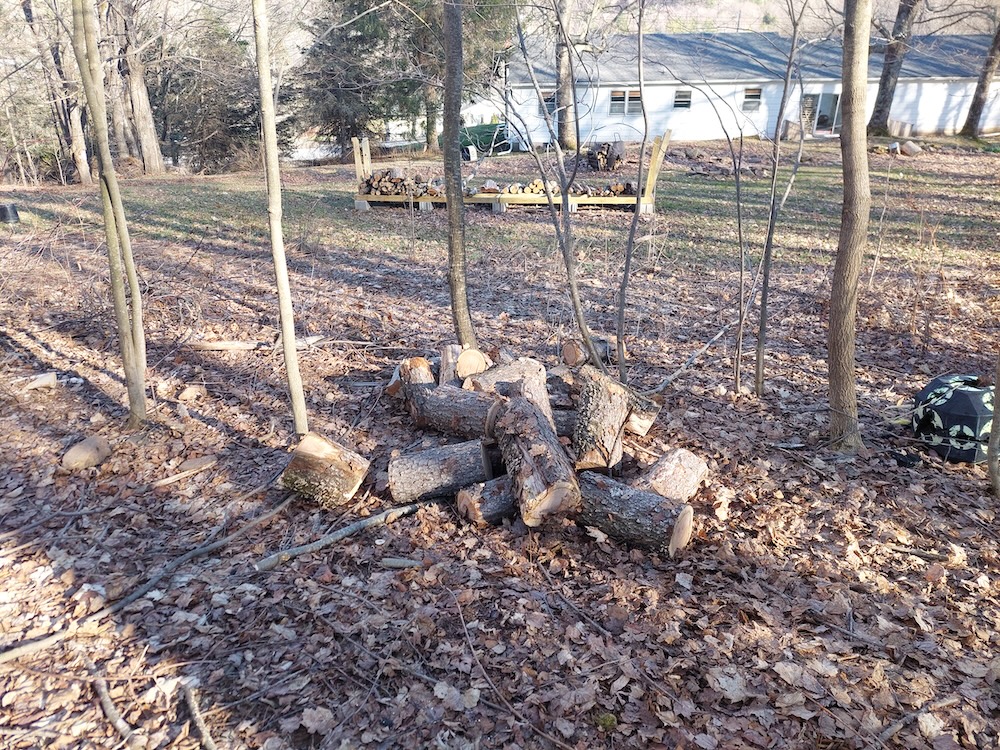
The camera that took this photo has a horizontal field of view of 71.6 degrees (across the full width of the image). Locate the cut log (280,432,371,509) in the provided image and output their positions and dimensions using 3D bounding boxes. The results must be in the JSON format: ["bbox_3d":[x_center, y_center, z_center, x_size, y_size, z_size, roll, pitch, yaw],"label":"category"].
[{"bbox_3d":[-0.724,0.394,2.858,0.295,0.225,0.225,22,25,0],"label":"cut log"}]

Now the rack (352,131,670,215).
[{"bbox_3d":[0.110,-3.249,11.121,5.000,1.170,0.430,4,23,9],"label":"rack"}]

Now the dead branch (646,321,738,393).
[{"bbox_3d":[1.312,-0.160,4.594,0.140,0.050,1.788,13,25,31],"label":"dead branch"}]

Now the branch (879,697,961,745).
[{"bbox_3d":[1.105,0.908,1.823,0.322,0.025,0.040,-10,23,-24],"label":"branch"}]

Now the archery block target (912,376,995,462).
[{"bbox_3d":[2.200,0.221,3.270,0.380,0.380,0.380,-3,23,-7],"label":"archery block target"}]

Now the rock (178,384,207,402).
[{"bbox_3d":[-1.735,0.102,3.880,0.147,0.066,0.103,-11,25,-24],"label":"rock"}]

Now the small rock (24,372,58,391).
[{"bbox_3d":[-2.684,0.043,4.041,0.160,0.061,0.096,-16,28,-33],"label":"small rock"}]

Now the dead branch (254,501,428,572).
[{"bbox_3d":[-0.581,0.594,2.626,0.700,0.040,0.055,-16,26,-36],"label":"dead branch"}]

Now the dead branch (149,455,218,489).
[{"bbox_3d":[-1.393,0.431,3.068,0.080,0.030,0.311,16,26,35],"label":"dead branch"}]

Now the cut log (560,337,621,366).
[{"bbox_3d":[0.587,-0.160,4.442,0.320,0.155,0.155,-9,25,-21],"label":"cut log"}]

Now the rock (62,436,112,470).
[{"bbox_3d":[-1.891,0.360,3.147,0.190,0.104,0.133,-15,27,-31],"label":"rock"}]

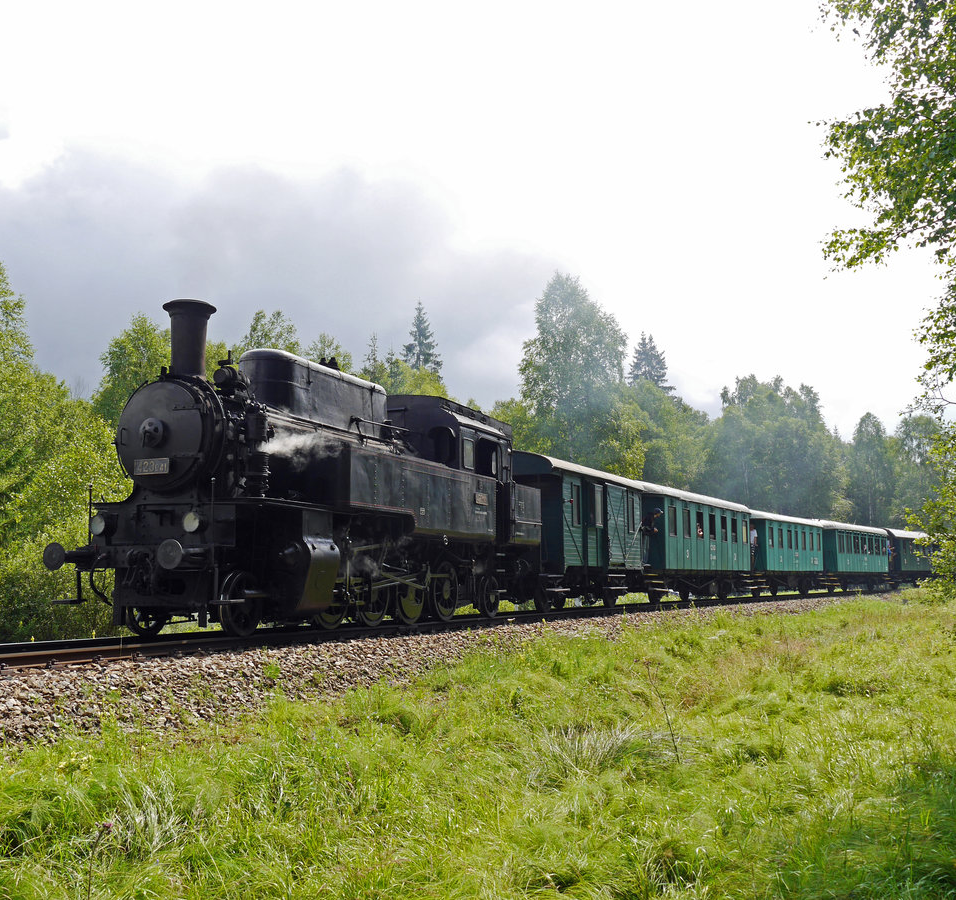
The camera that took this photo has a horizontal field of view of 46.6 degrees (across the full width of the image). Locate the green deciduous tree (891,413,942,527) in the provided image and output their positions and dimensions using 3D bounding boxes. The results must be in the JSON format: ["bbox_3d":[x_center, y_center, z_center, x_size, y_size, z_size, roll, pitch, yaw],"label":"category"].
[{"bbox_3d":[36.380,4.367,91.093,4.600,14.900,4.600,0,-7,0],"label":"green deciduous tree"}]

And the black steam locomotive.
[{"bbox_3d":[-2.135,0.766,19.385,3.000,4.520,12.400,-3,-8,22],"label":"black steam locomotive"}]

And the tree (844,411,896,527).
[{"bbox_3d":[31.776,4.242,89.106,4.400,14.680,4.400,0,-7,0],"label":"tree"}]

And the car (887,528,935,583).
[{"bbox_3d":[27.583,7.307,73.429,2.950,3.850,11.200,-5,-9,36],"label":"car"}]

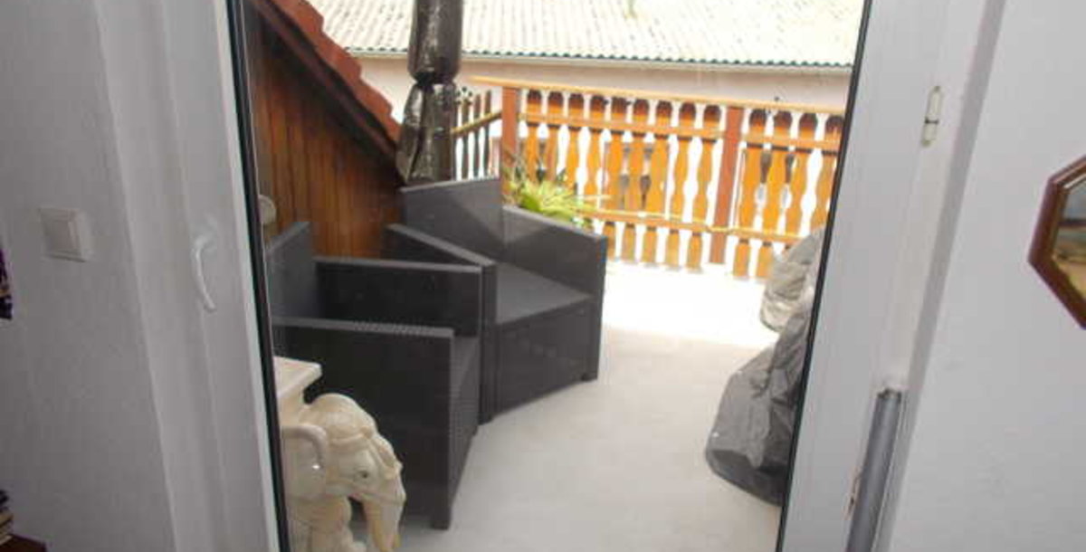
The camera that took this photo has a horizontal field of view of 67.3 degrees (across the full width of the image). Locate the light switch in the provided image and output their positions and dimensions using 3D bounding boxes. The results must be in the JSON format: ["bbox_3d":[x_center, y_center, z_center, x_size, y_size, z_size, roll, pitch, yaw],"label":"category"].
[{"bbox_3d":[-0.763,-0.068,1.304,0.080,0.080,0.016,8,21,16],"label":"light switch"}]

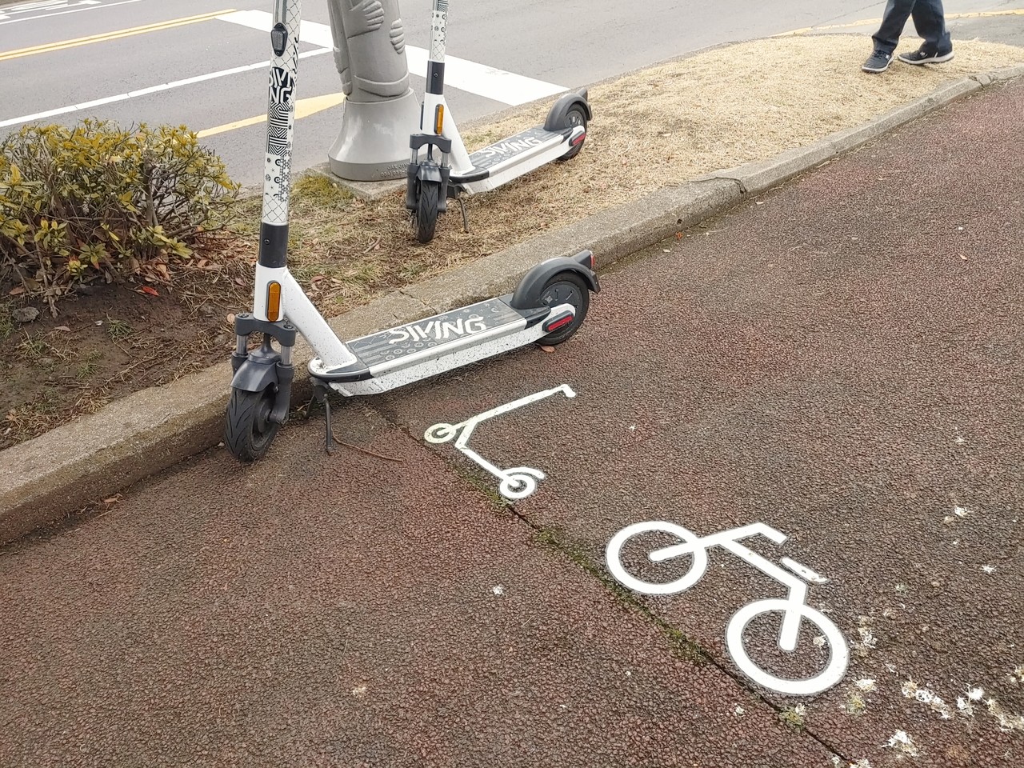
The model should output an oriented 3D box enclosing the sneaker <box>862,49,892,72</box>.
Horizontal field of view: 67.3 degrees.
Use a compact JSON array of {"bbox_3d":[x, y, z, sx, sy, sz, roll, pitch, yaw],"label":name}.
[{"bbox_3d":[2.051,-1.827,4.276,0.107,0.108,0.288,24,51,39],"label":"sneaker"}]

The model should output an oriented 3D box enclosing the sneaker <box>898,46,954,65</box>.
[{"bbox_3d":[2.322,-1.859,4.301,0.288,0.108,0.107,0,33,15],"label":"sneaker"}]

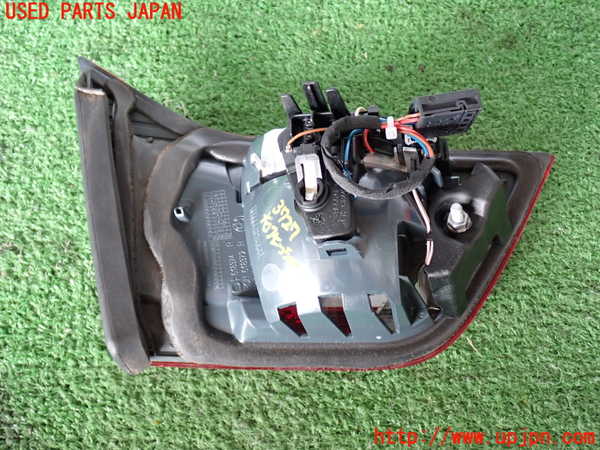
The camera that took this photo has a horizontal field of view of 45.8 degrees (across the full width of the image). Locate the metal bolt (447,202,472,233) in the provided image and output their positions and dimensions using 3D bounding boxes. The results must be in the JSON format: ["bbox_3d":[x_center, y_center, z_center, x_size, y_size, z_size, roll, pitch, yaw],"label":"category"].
[{"bbox_3d":[0.091,-0.006,0.410,0.014,0.017,0.014,0,60,19],"label":"metal bolt"}]

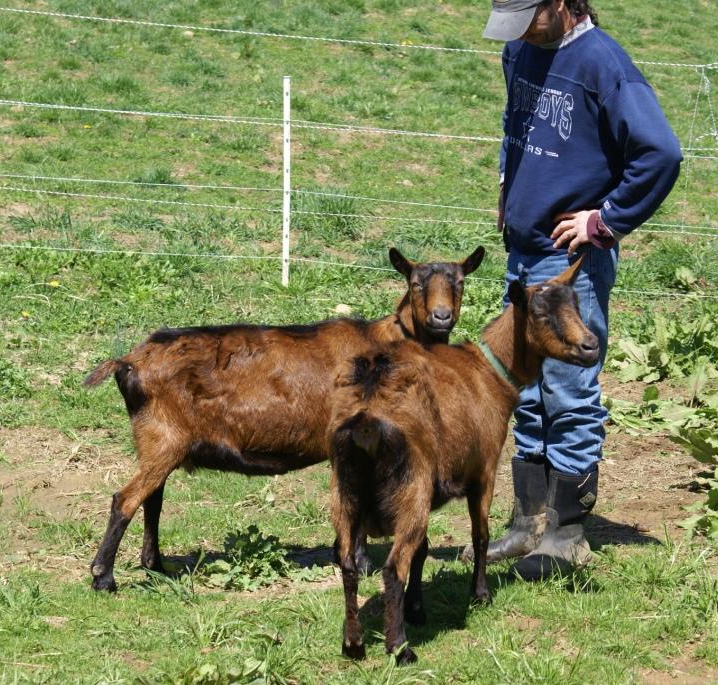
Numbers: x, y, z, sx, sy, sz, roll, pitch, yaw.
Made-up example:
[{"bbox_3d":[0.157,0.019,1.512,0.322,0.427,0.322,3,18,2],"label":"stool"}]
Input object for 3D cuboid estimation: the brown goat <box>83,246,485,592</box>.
[{"bbox_3d":[-0.210,0.197,7.460,1.170,0.950,0.380,-2,7,-16],"label":"brown goat"}]

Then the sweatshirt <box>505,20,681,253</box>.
[{"bbox_3d":[0.660,-0.587,7.404,0.360,0.670,0.560,-6,10,-43],"label":"sweatshirt"}]

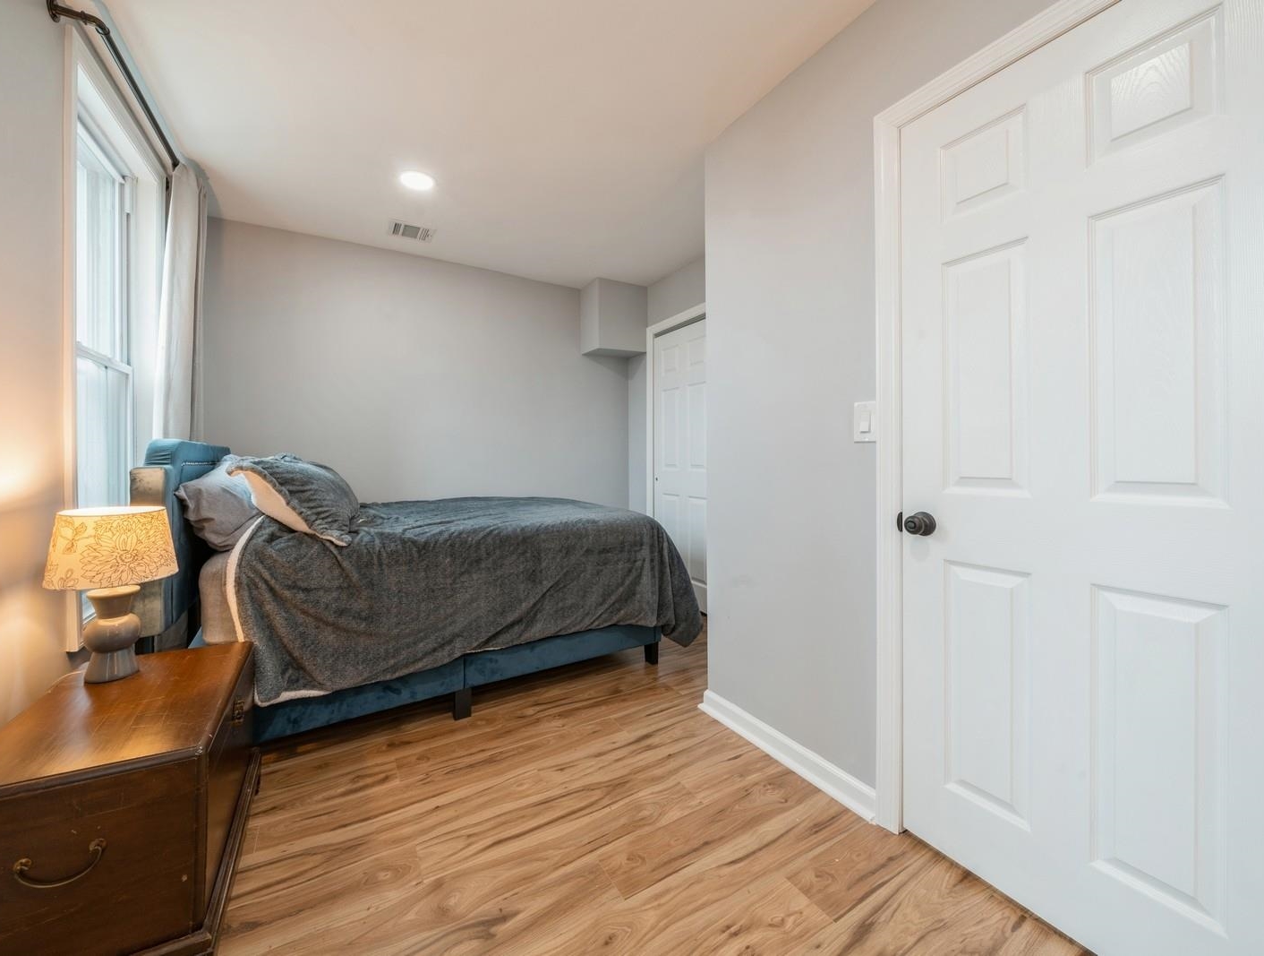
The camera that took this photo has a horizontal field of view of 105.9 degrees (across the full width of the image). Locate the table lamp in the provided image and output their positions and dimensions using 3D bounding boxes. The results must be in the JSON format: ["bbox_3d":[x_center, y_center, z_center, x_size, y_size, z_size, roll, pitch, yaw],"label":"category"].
[{"bbox_3d":[-1.401,0.311,1.292,0.248,0.440,0.248,-1,2,-32],"label":"table lamp"}]

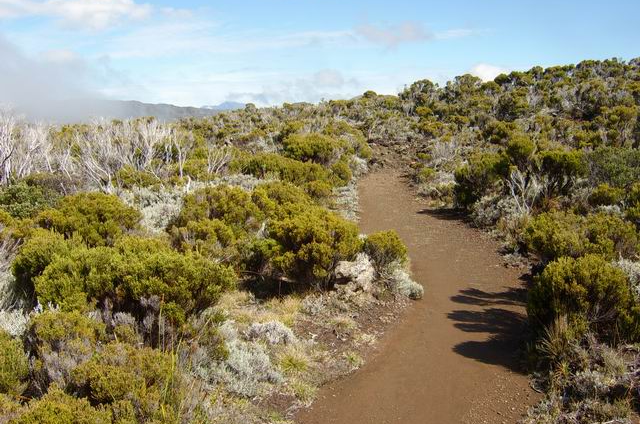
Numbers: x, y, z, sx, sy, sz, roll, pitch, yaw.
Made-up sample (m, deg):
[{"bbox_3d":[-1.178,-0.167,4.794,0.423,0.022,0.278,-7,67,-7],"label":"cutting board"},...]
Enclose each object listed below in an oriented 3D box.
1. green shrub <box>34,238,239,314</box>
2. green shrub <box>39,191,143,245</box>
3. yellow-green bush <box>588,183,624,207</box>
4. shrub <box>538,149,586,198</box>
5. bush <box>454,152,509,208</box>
[{"bbox_3d":[-1.574,0.567,4.890,1.647,0.679,1.132,0,10,0],"label":"green shrub"},{"bbox_3d":[-2.828,0.104,7.000,1.256,0.679,1.081,0,10,0],"label":"green shrub"},{"bbox_3d":[4.837,-0.295,9.676,0.597,0.412,0.535,0,10,0],"label":"yellow-green bush"},{"bbox_3d":[4.358,-0.692,10.300,0.860,0.880,0.800,0,10,0],"label":"shrub"},{"bbox_3d":[3.075,-0.581,10.912,1.029,1.050,0.978,0,10,0],"label":"bush"}]

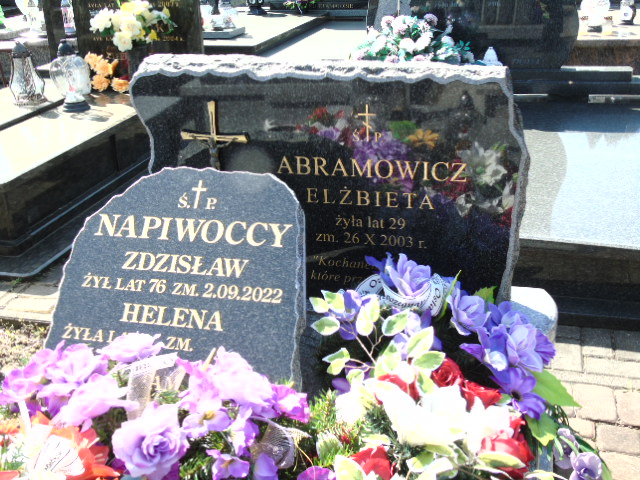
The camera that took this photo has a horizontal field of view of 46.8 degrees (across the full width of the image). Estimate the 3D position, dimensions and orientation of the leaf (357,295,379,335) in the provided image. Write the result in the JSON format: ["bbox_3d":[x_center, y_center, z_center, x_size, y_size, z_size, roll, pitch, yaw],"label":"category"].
[{"bbox_3d":[0.084,0.135,1.300,0.036,0.066,0.030,4,15,16],"label":"leaf"}]

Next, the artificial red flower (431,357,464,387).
[{"bbox_3d":[0.235,0.243,1.365,0.064,0.050,0.058,4,25,16],"label":"artificial red flower"}]

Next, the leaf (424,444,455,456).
[{"bbox_3d":[0.194,0.342,1.200,0.050,0.017,0.026,4,25,16],"label":"leaf"}]

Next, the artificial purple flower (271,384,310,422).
[{"bbox_3d":[-0.053,0.295,1.335,0.072,0.066,0.055,-2,24,3],"label":"artificial purple flower"}]

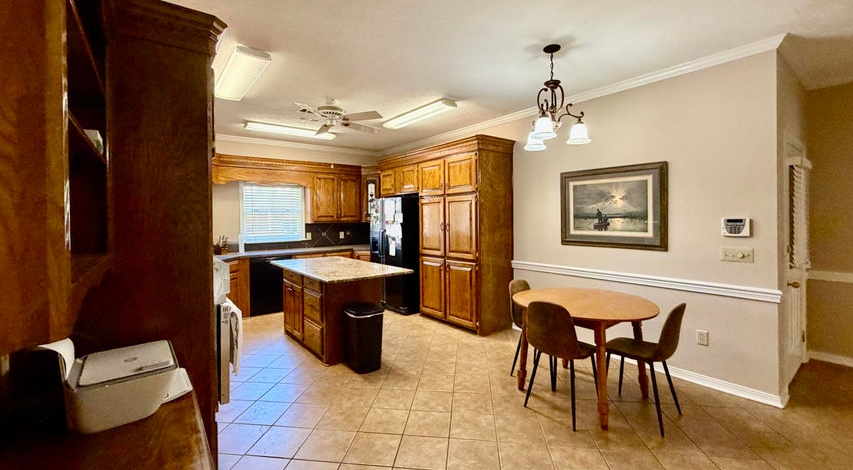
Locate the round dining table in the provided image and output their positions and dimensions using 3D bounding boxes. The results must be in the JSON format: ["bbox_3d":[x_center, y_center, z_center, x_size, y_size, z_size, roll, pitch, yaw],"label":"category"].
[{"bbox_3d":[1.259,0.907,2.784,1.025,0.763,1.025,-1,3,0],"label":"round dining table"}]

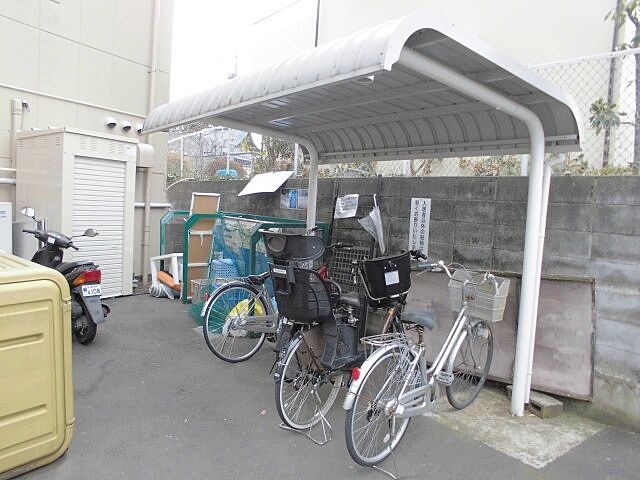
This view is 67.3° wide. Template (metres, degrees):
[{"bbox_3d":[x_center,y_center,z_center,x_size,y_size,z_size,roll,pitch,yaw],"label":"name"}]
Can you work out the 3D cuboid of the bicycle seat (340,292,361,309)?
[{"bbox_3d":[0.188,0.391,3.110,0.190,0.100,0.250,7,5,38],"label":"bicycle seat"}]

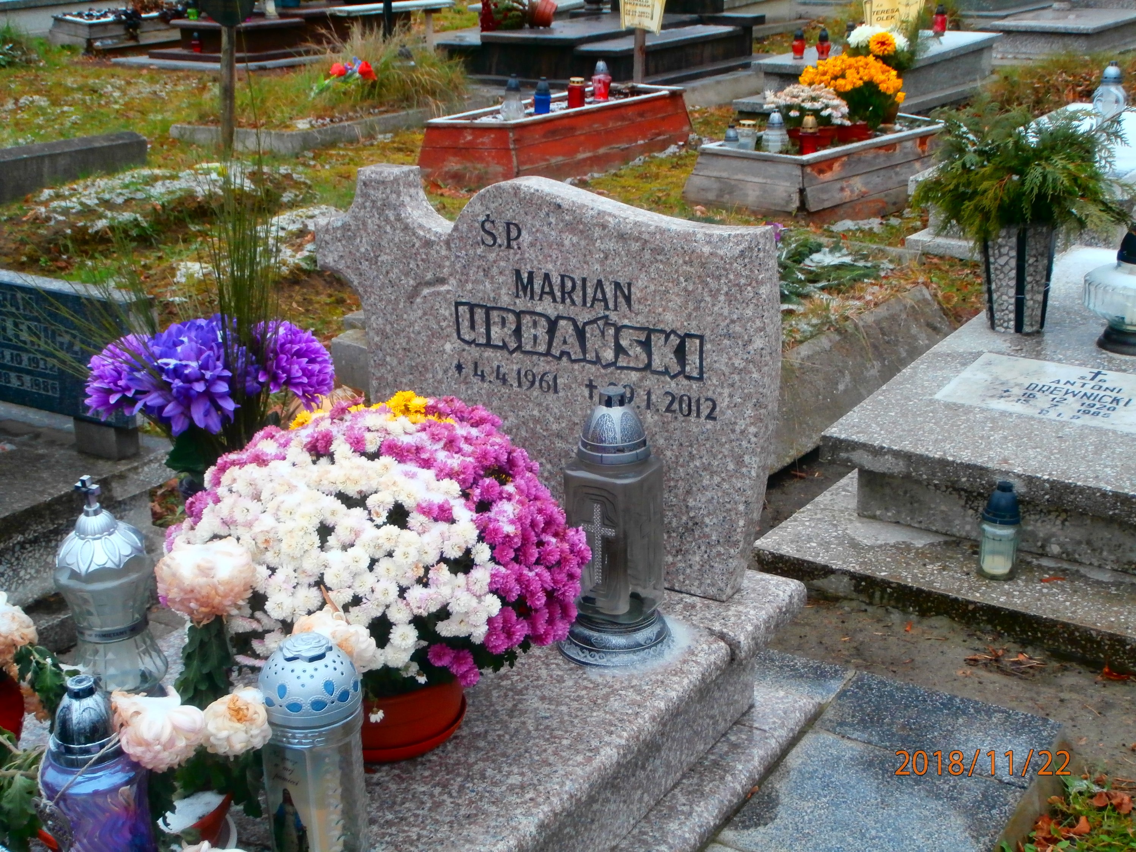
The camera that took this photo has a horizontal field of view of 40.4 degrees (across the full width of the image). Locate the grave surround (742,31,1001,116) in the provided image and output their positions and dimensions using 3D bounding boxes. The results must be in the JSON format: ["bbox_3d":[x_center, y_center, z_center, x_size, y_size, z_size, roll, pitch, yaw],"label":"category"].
[{"bbox_3d":[2.054,-2.295,10.075,1.000,0.370,2.030,14,25,36],"label":"grave surround"}]

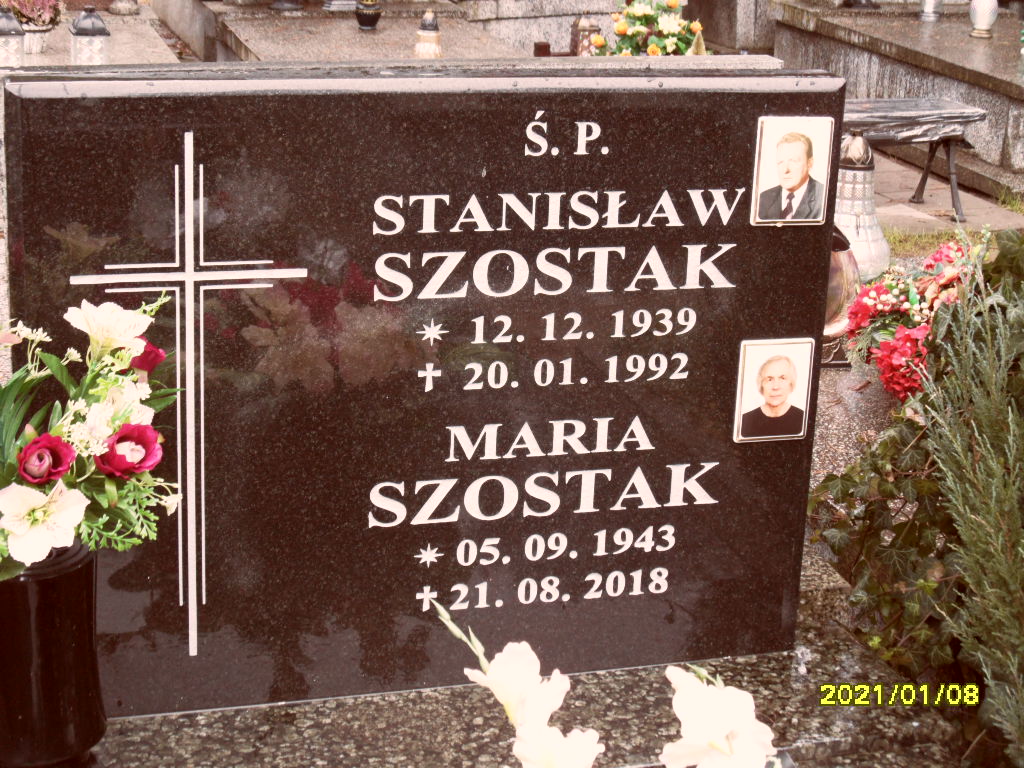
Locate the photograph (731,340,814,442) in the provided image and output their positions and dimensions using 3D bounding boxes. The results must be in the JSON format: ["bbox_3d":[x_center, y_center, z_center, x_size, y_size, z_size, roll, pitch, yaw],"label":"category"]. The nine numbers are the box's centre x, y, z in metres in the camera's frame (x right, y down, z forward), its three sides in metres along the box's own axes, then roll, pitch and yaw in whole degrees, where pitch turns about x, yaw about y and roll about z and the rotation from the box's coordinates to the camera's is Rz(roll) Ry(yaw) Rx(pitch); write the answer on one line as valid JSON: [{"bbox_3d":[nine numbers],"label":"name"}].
[{"bbox_3d":[0.295,0.009,1.987,0.090,0.119,0.011,-3,17,-17],"label":"photograph"}]

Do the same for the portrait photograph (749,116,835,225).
[{"bbox_3d":[0.305,-0.229,1.918,0.090,0.119,0.011,-3,17,-17],"label":"portrait photograph"}]

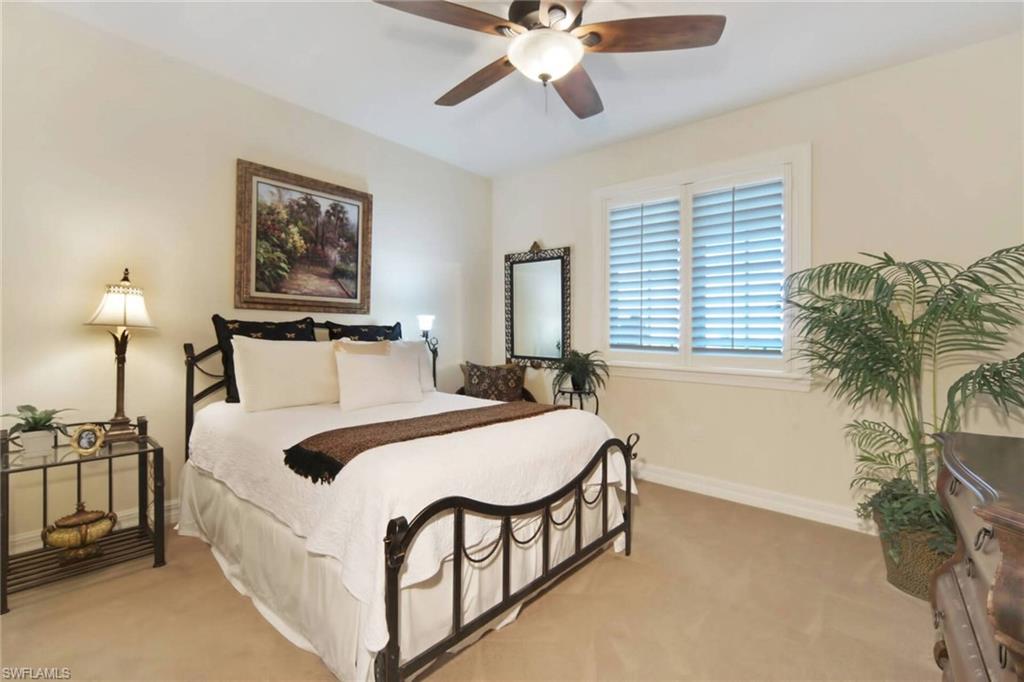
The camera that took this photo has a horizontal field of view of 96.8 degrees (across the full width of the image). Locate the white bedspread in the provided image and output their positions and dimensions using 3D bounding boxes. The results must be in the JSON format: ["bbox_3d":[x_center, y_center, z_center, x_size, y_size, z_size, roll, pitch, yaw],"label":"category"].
[{"bbox_3d":[-0.643,0.645,2.691,2.148,0.507,1.735,2,1,42],"label":"white bedspread"}]

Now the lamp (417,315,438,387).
[{"bbox_3d":[-0.764,0.086,4.112,0.180,0.610,0.180,2,1,42],"label":"lamp"}]

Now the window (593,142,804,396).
[{"bbox_3d":[1.347,-0.499,3.502,1.581,1.605,0.100,2,2,41],"label":"window"}]

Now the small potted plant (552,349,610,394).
[{"bbox_3d":[0.585,0.252,3.827,0.450,0.370,0.420,1,1,0],"label":"small potted plant"}]

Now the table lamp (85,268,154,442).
[{"bbox_3d":[-2.096,0.068,2.431,0.360,0.926,0.360,2,2,41],"label":"table lamp"}]

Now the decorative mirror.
[{"bbox_3d":[0.219,-0.362,4.467,0.790,1.235,0.040,2,2,41],"label":"decorative mirror"}]

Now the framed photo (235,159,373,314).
[{"bbox_3d":[-1.464,-0.706,3.367,0.050,0.976,1.000,5,4,41],"label":"framed photo"}]

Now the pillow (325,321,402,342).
[{"bbox_3d":[-1.051,0.125,3.372,0.160,0.500,0.620,-15,-9,40],"label":"pillow"}]

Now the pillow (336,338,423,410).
[{"bbox_3d":[-0.870,0.234,3.006,0.160,0.420,0.600,-27,-17,39],"label":"pillow"}]

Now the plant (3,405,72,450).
[{"bbox_3d":[-2.173,0.405,2.084,0.210,0.220,0.240,2,1,42],"label":"plant"}]

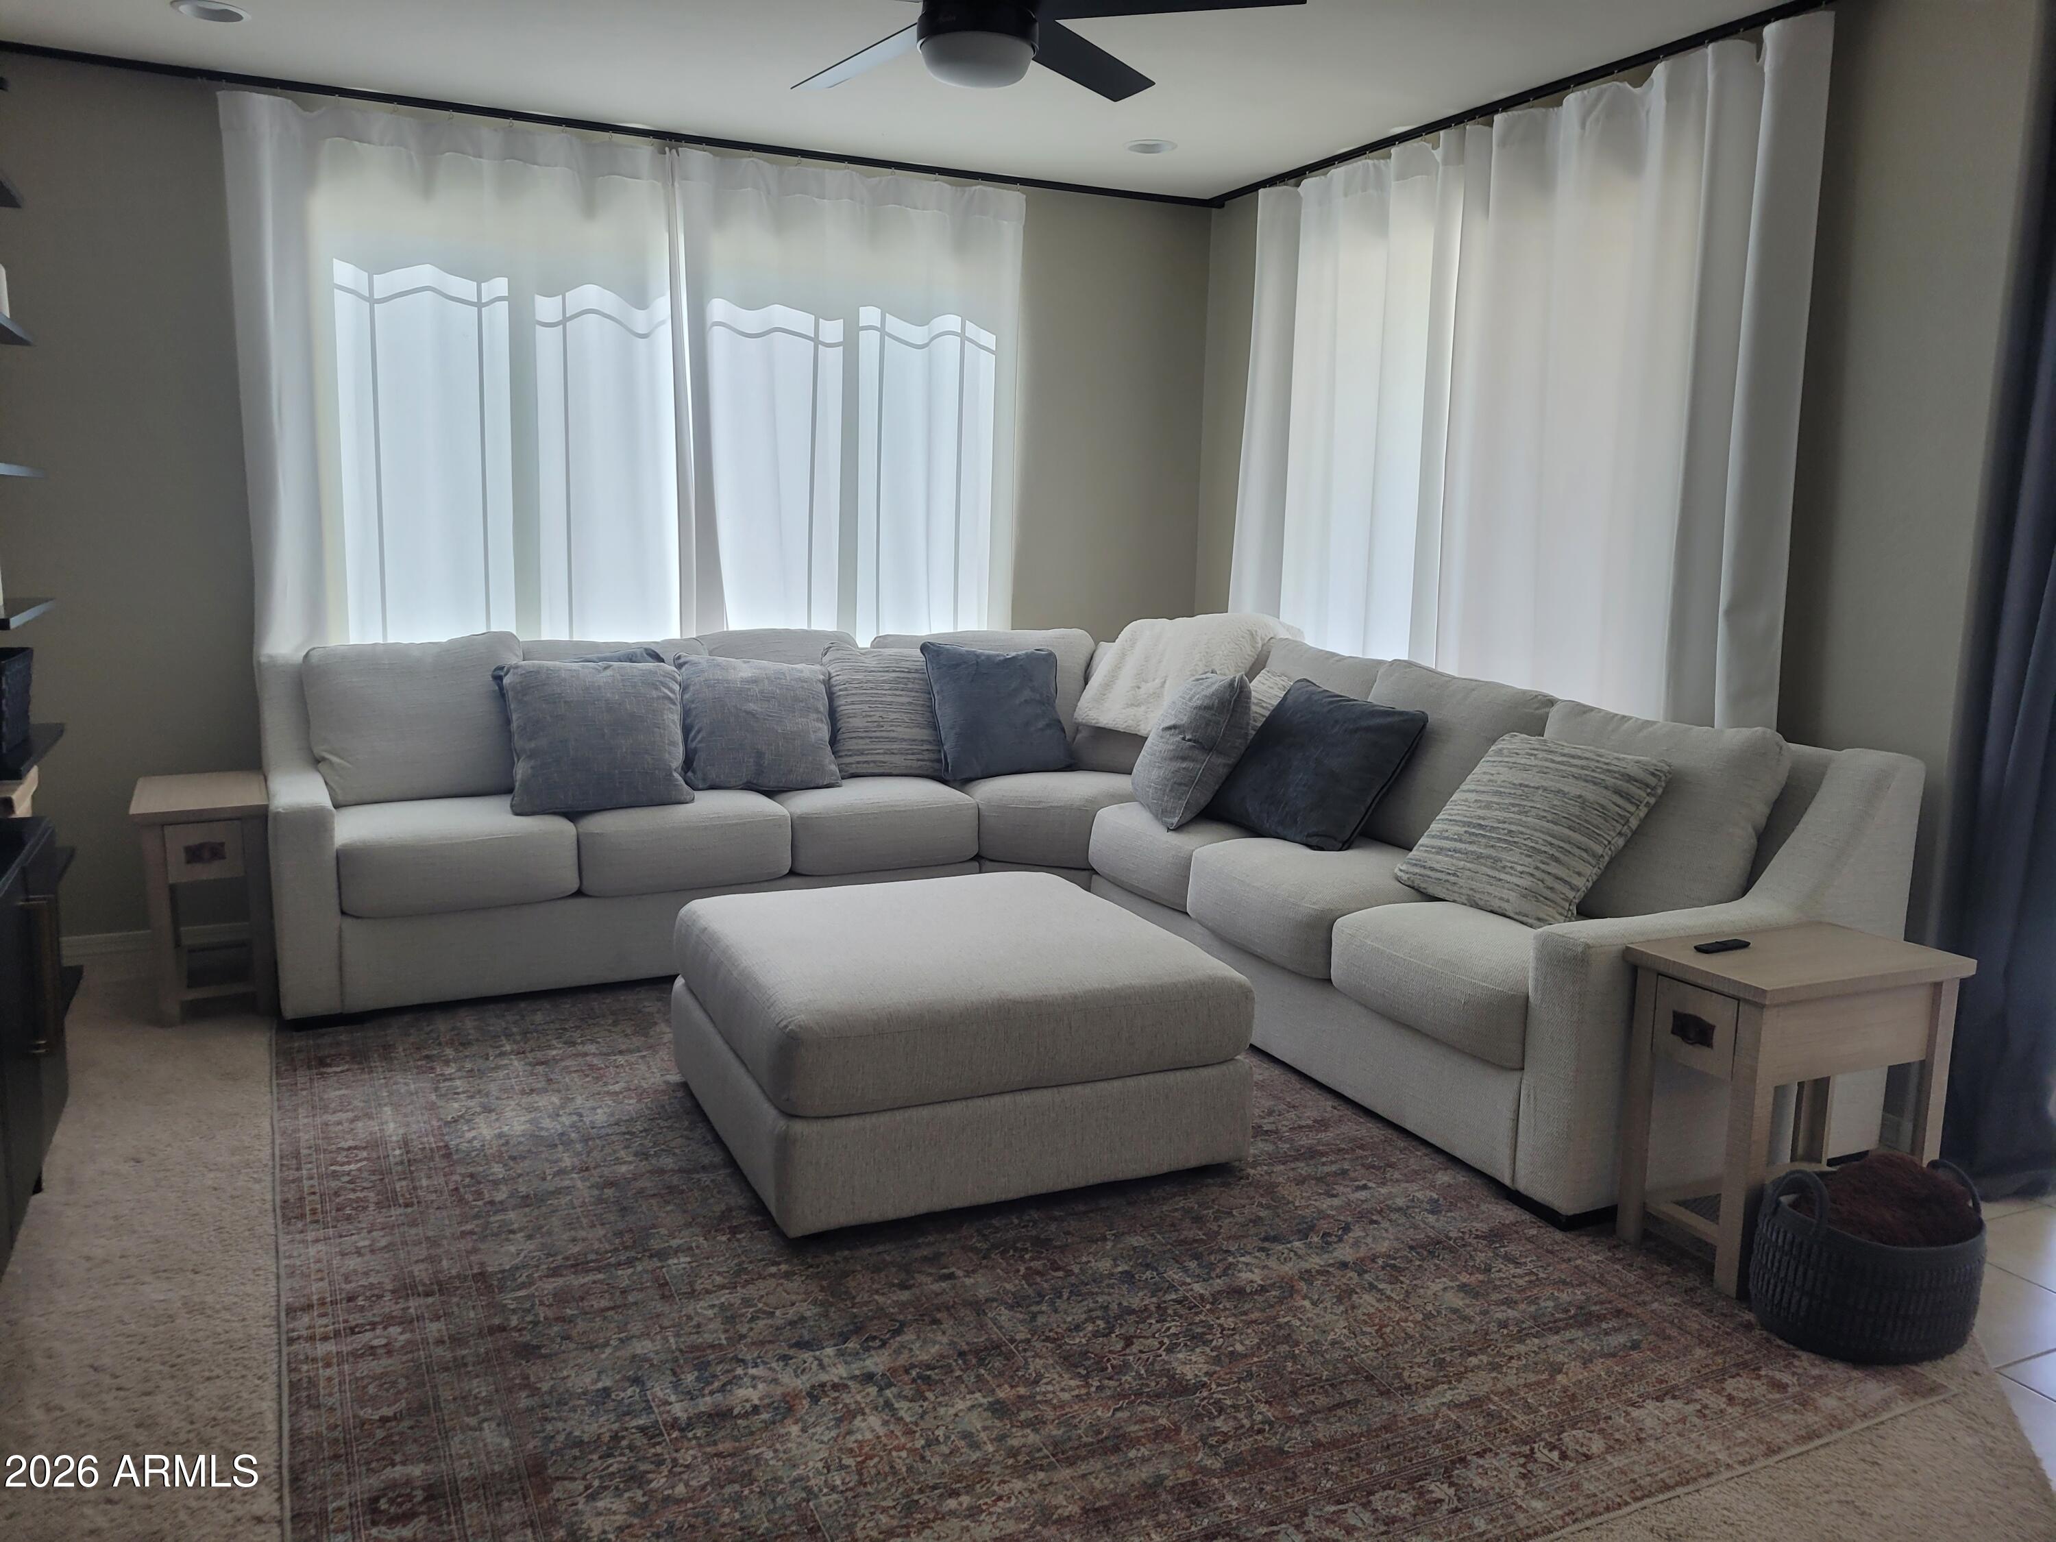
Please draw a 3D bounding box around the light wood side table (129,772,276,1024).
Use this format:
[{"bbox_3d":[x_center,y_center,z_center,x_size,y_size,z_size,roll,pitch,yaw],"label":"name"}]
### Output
[{"bbox_3d":[-2.404,0.366,4.543,0.337,0.608,0.574,-3,10,-26],"label":"light wood side table"}]

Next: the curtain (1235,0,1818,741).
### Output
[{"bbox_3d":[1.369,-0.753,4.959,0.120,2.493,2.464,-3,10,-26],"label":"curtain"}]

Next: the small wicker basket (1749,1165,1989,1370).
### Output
[{"bbox_3d":[1.545,0.877,2.845,0.395,0.266,0.350,-3,10,-26],"label":"small wicker basket"}]

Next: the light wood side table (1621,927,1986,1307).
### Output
[{"bbox_3d":[1.524,0.662,3.116,0.574,0.608,0.337,-3,10,-26],"label":"light wood side table"}]

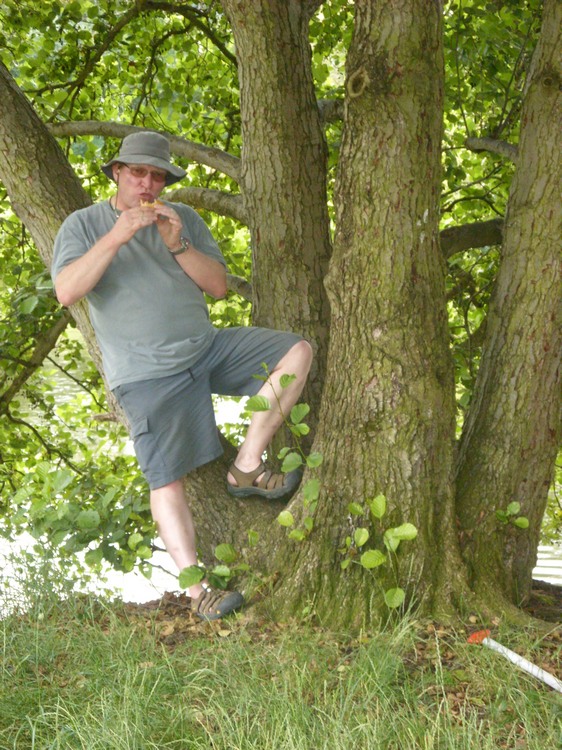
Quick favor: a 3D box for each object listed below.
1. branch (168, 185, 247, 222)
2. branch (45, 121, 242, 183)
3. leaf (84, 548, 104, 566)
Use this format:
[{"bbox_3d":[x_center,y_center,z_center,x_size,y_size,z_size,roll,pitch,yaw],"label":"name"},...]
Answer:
[{"bbox_3d":[-0.282,-0.658,8.150,0.310,0.140,0.160,0,4,0],"label":"branch"},{"bbox_3d":[-0.528,-0.858,8.150,0.750,0.220,0.200,0,4,0],"label":"branch"},{"bbox_3d":[-0.712,0.696,8.100,0.078,0.070,0.040,0,4,0],"label":"leaf"}]

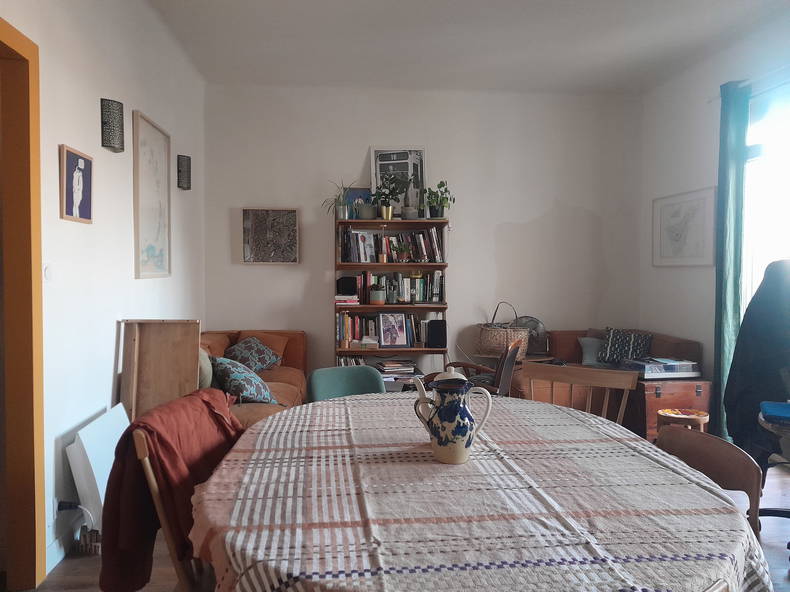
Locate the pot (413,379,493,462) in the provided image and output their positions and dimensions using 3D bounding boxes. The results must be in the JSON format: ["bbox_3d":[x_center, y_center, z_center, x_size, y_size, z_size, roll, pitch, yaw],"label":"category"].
[{"bbox_3d":[0.138,0.279,1.465,0.190,0.215,0.118,0,2,0],"label":"pot"}]

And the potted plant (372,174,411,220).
[{"bbox_3d":[-0.058,-0.874,5.467,0.310,0.385,0.270,0,2,-6],"label":"potted plant"}]

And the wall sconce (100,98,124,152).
[{"bbox_3d":[-1.462,-0.885,3.237,0.074,0.238,0.202,0,2,-5],"label":"wall sconce"}]

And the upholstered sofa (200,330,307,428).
[{"bbox_3d":[-1.072,0.670,4.136,0.862,0.720,2.170,0,2,-5],"label":"upholstered sofa"}]

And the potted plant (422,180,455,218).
[{"bbox_3d":[0.389,-0.863,5.511,0.280,0.325,0.230,0,2,-6],"label":"potted plant"}]

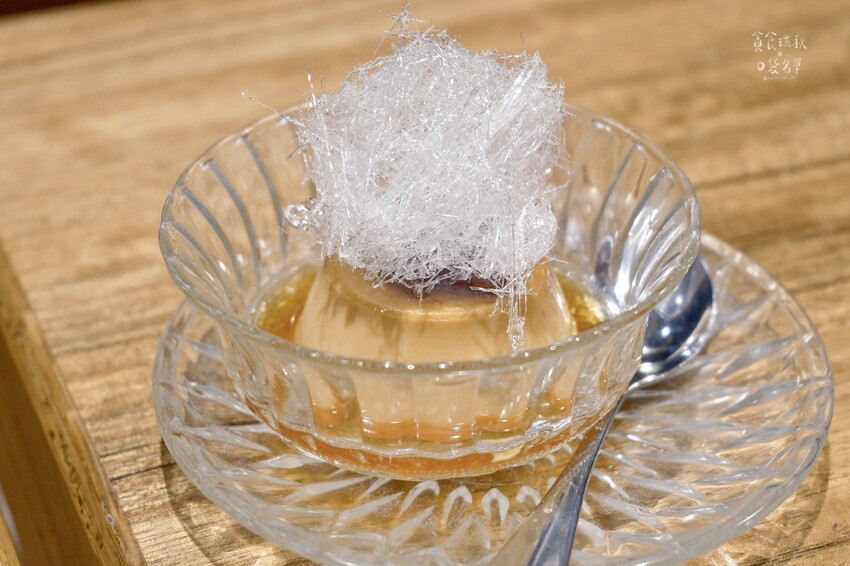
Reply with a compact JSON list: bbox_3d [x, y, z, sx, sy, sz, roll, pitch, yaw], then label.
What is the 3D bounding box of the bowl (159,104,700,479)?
[{"bbox_3d":[0.001,0.002,0.387,0.120,0.046,0.120,-1,34,0],"label":"bowl"}]

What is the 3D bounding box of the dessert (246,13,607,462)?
[{"bbox_3d":[0.001,-0.018,0.373,0.077,0.082,0.076,-1,34,0],"label":"dessert"}]

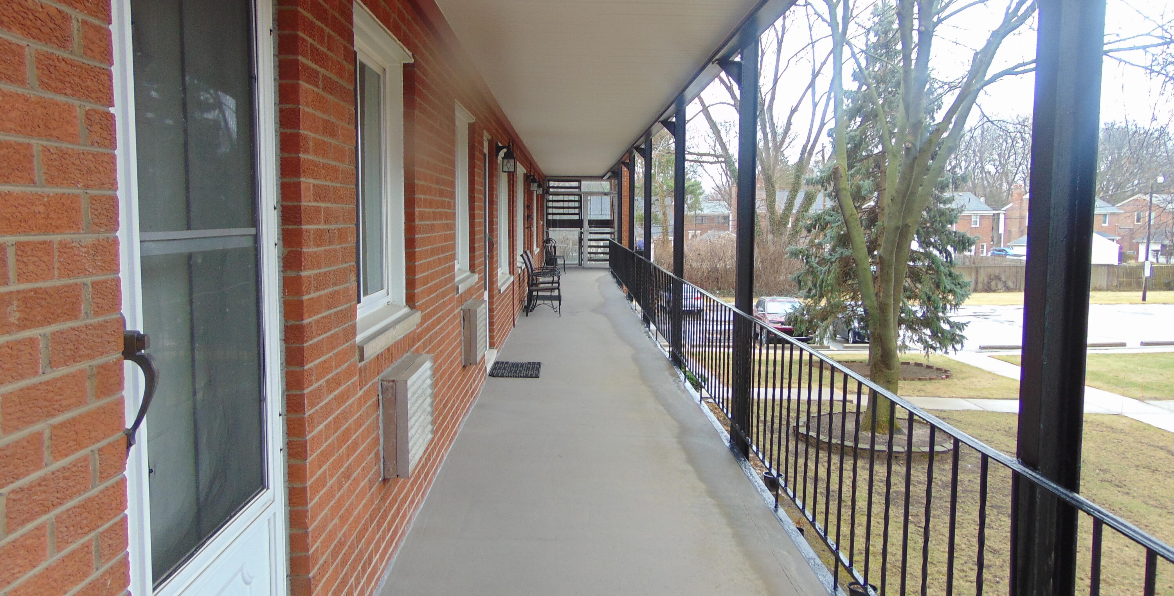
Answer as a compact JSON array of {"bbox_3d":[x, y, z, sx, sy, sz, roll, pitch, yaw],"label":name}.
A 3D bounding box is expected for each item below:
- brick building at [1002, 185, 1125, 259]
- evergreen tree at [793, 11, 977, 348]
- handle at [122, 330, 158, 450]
[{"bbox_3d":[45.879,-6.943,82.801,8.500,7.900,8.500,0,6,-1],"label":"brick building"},{"bbox_3d":[9.012,-3.194,25.627,5.600,10.800,5.600,0,6,-1],"label":"evergreen tree"},{"bbox_3d":[-0.825,0.167,1.580,0.070,0.220,0.045,0,6,-1],"label":"handle"}]

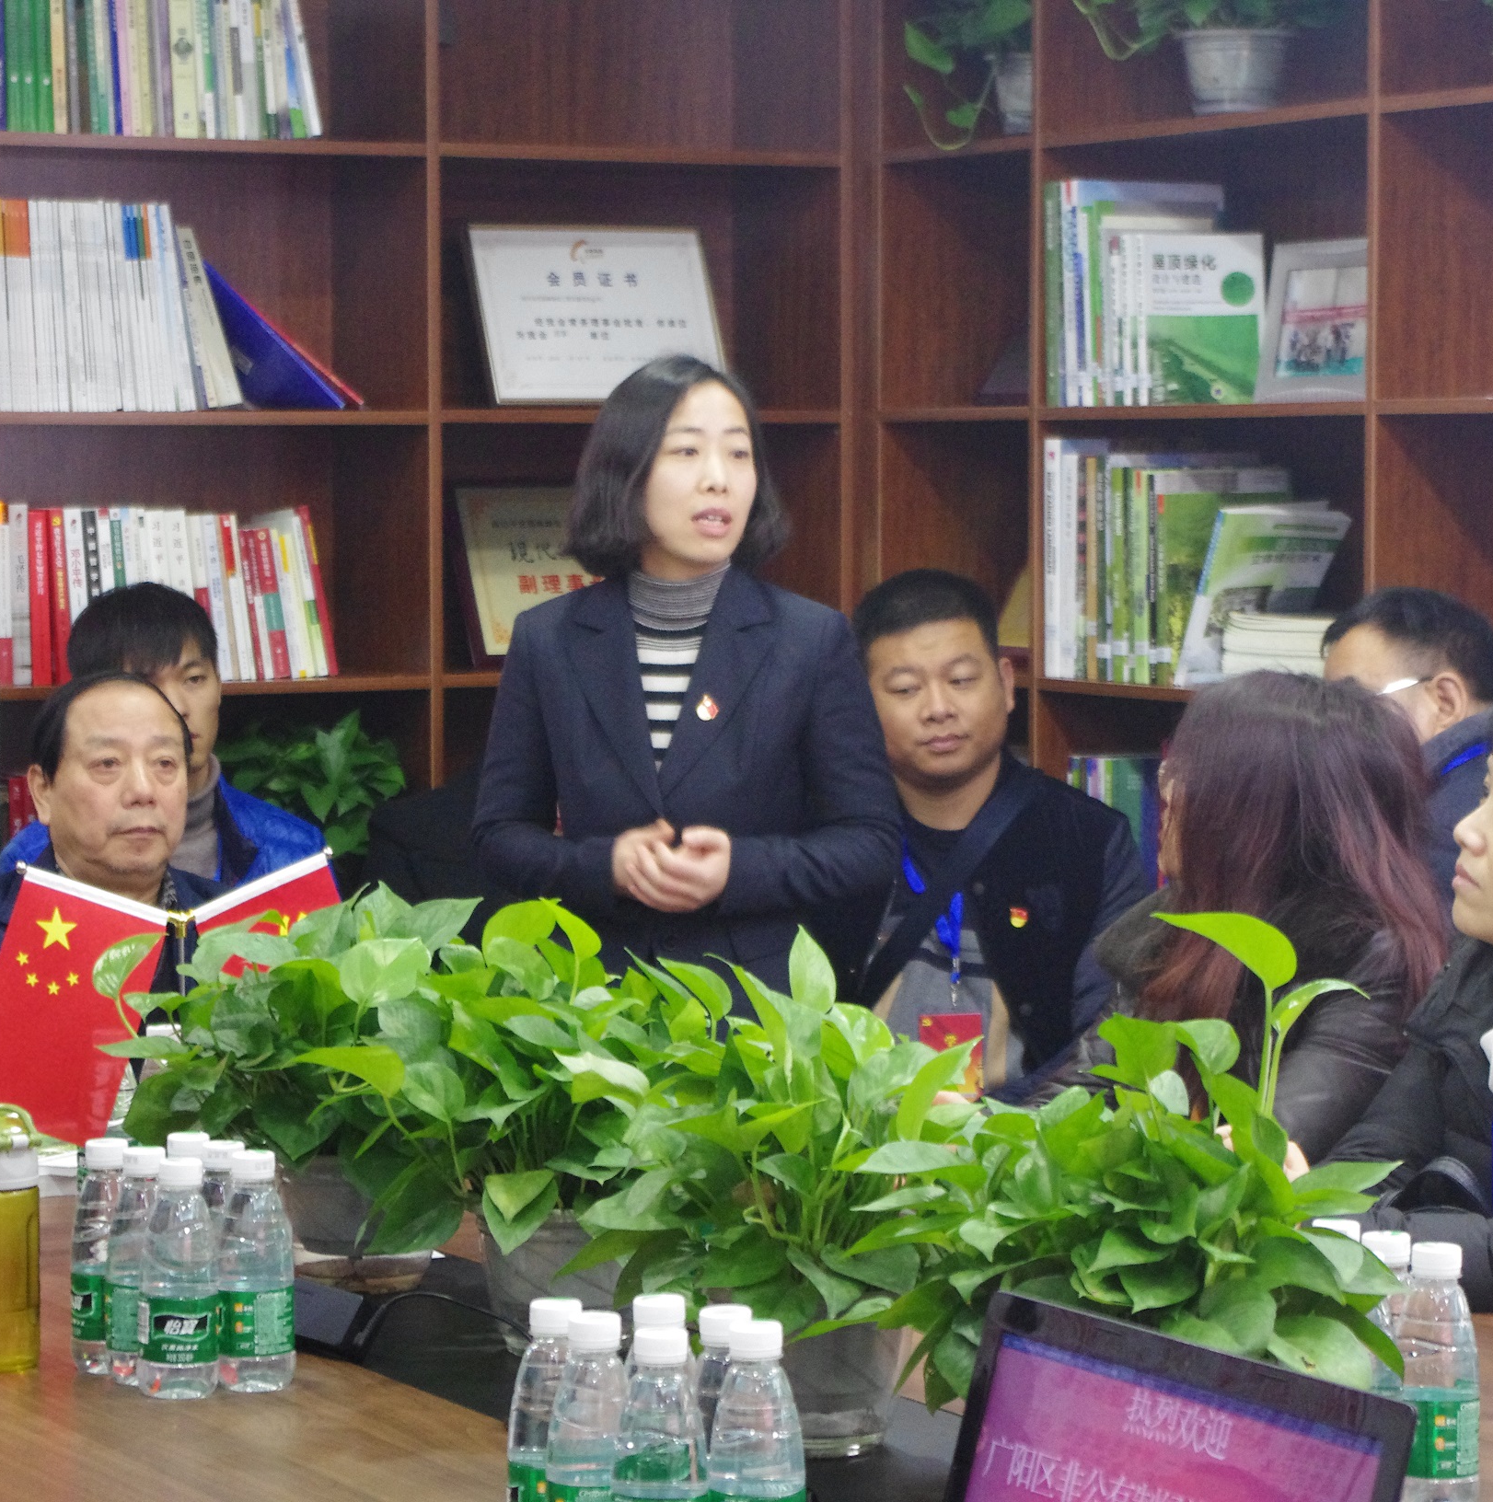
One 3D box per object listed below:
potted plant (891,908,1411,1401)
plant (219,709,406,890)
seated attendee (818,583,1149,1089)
[{"bbox_3d":[0.253,0.313,3.308,0.330,0.417,0.320,0,3,0],"label":"potted plant"},{"bbox_3d":[-0.587,0.100,6.870,0.280,0.305,0.270,0,3,0],"label":"plant"},{"bbox_3d":[0.210,0.474,5.630,0.540,1.330,0.700,0,3,12],"label":"seated attendee"}]

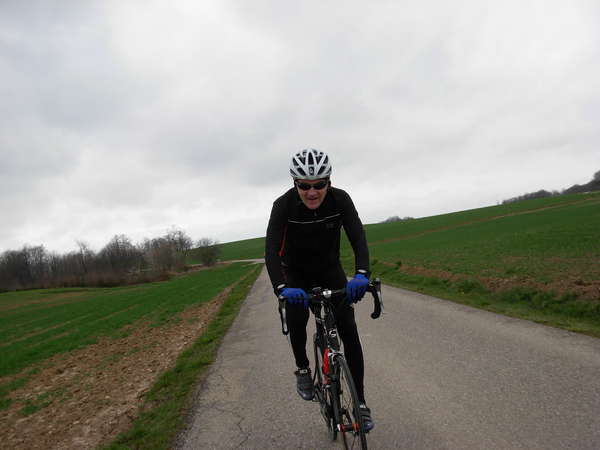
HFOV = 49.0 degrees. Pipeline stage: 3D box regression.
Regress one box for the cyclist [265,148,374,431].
[{"bbox_3d":[0.090,0.375,3.360,0.500,1.480,0.850,-7,-3,-5],"label":"cyclist"}]

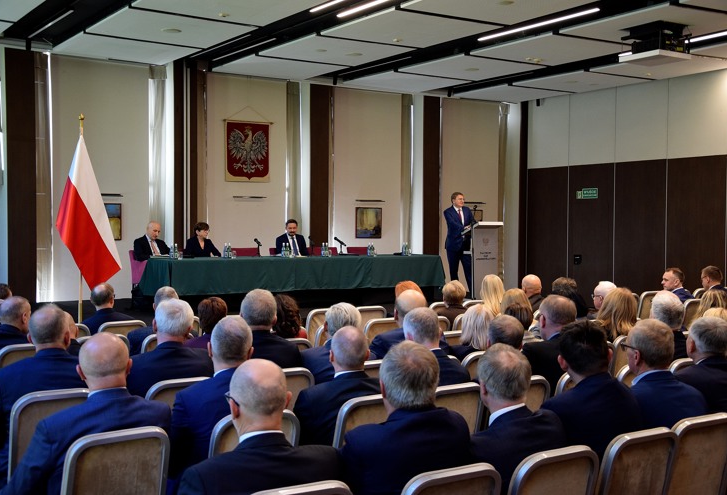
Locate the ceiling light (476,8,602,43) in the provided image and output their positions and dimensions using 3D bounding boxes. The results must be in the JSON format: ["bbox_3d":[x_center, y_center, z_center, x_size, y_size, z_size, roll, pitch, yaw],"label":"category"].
[{"bbox_3d":[2.333,-3.049,12.696,0.080,0.080,2.336,0,1,-34],"label":"ceiling light"}]

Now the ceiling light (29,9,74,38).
[{"bbox_3d":[-4.323,-3.091,12.826,0.080,0.080,2.070,0,1,-34],"label":"ceiling light"}]

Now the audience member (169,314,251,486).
[{"bbox_3d":[-0.622,0.879,3.835,0.530,1.224,0.800,0,1,-30],"label":"audience member"}]

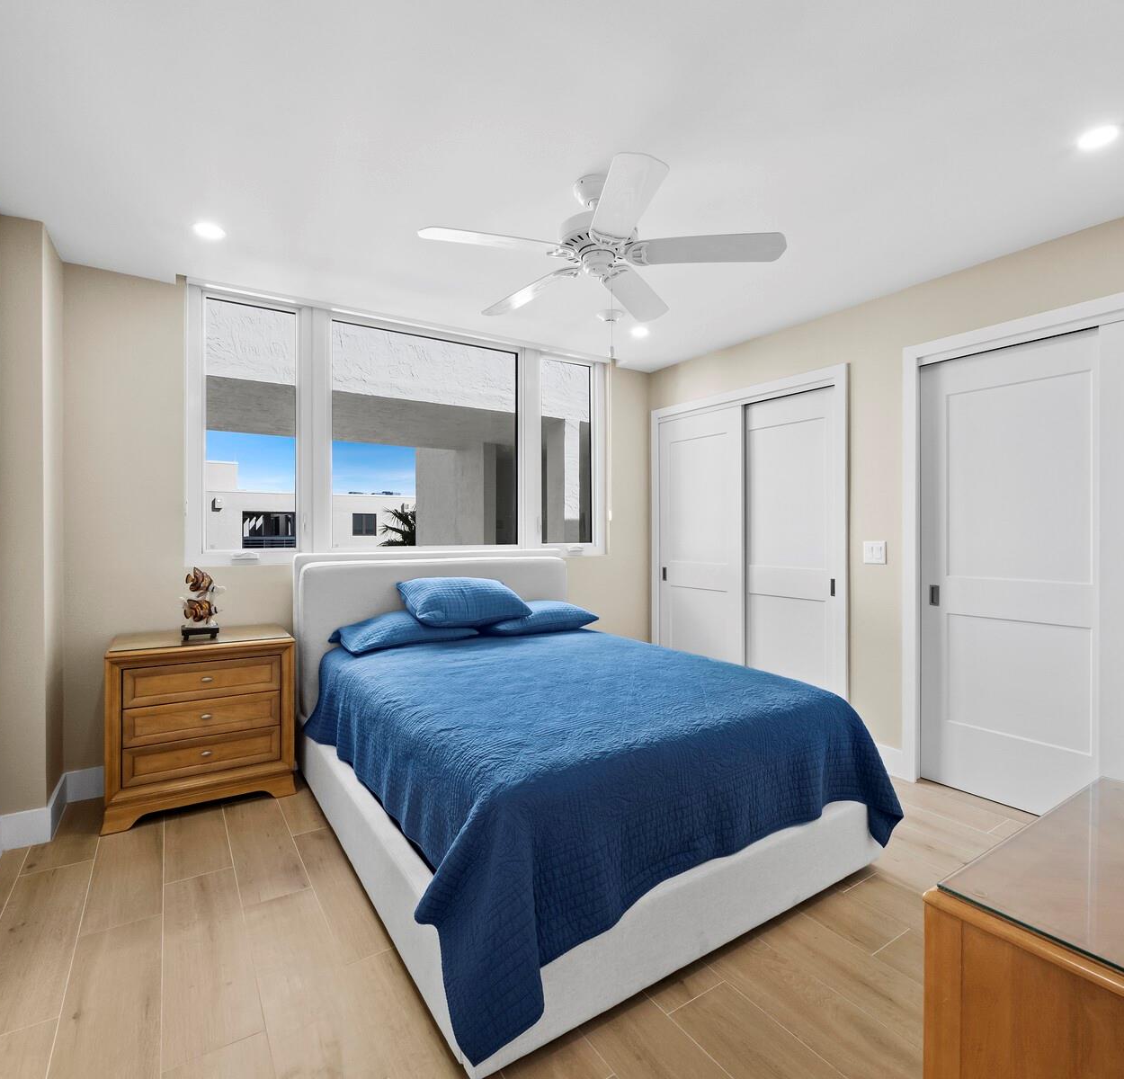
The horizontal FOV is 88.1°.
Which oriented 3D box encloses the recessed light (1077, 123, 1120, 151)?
[{"bbox_3d":[1.624,-1.215,1.760,0.110,0.025,0.110,0,1,-34],"label":"recessed light"}]

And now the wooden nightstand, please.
[{"bbox_3d":[-1.648,0.816,2.694,0.721,0.736,0.418,0,1,-31],"label":"wooden nightstand"}]

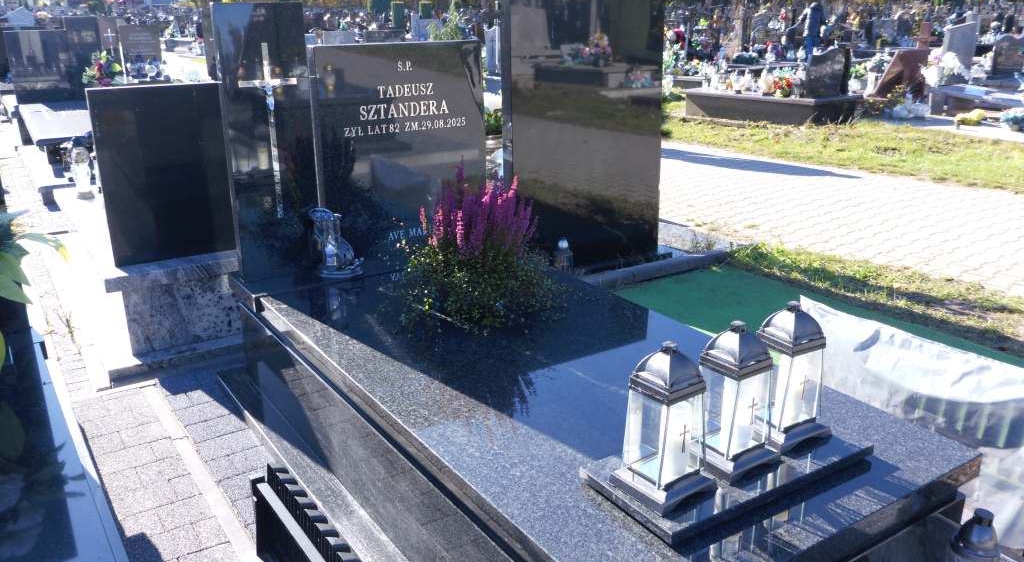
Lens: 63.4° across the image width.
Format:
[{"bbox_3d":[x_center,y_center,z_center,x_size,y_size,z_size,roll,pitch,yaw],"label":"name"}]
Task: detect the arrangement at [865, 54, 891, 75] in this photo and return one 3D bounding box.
[{"bbox_3d":[4.854,-2.875,11.000,0.280,0.270,0.260,-14,23,-35],"label":"arrangement"}]

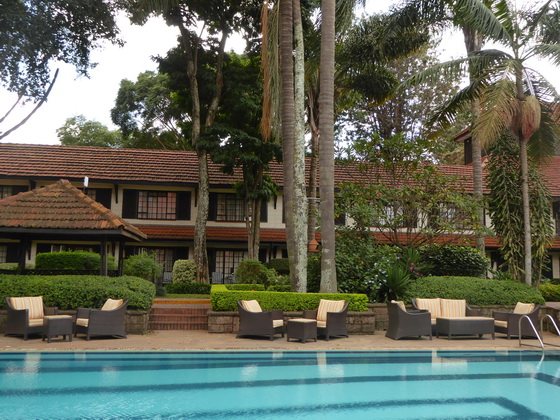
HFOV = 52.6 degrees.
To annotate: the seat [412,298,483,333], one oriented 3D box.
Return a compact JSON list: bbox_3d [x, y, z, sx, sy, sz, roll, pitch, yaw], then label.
[{"bbox_3d":[4.187,2.695,14.183,1.550,0.880,0.840,2,-6,-9],"label":"seat"}]

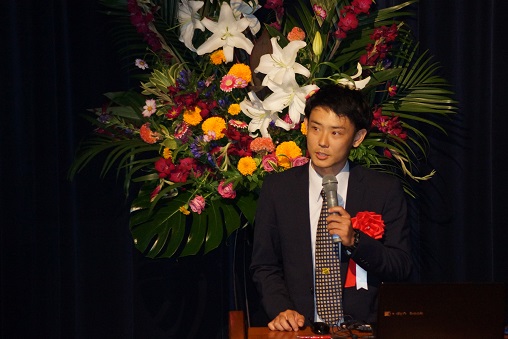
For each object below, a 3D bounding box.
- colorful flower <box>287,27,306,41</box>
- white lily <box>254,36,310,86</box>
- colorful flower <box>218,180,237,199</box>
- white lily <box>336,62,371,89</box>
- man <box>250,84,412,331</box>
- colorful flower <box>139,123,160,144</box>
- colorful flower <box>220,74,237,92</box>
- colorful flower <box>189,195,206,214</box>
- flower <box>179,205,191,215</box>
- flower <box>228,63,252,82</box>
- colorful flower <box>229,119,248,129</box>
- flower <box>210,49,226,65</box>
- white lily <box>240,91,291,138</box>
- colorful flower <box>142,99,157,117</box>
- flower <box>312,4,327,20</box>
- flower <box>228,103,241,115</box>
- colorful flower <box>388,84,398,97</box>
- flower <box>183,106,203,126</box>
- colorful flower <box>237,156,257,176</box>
[{"bbox_3d":[0.128,-0.406,12.750,0.060,0.048,0.045,0,2,0],"label":"colorful flower"},{"bbox_3d":[0.086,-0.324,12.700,0.168,0.150,0.120,1,2,21],"label":"white lily"},{"bbox_3d":[-0.078,0.060,12.400,0.053,0.053,0.044,0,-6,-9],"label":"colorful flower"},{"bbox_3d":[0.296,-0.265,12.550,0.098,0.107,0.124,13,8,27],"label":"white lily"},{"bbox_3d":[0.220,0.624,12.030,0.500,1.730,0.380,1,2,14],"label":"man"},{"bbox_3d":[-0.304,-0.106,12.450,0.050,0.065,0.059,0,1,-45],"label":"colorful flower"},{"bbox_3d":[-0.076,-0.257,12.650,0.048,0.054,0.030,0,2,6],"label":"colorful flower"},{"bbox_3d":[-0.168,0.104,12.600,0.054,0.059,0.050,0,2,9],"label":"colorful flower"},{"bbox_3d":[-0.207,0.120,12.600,0.036,0.033,0.028,0,2,6],"label":"flower"},{"bbox_3d":[-0.040,-0.280,12.450,0.071,0.065,0.044,0,-6,0],"label":"flower"},{"bbox_3d":[-0.045,-0.133,12.400,0.059,0.023,0.056,10,21,-10],"label":"colorful flower"},{"bbox_3d":[-0.105,-0.340,12.750,0.051,0.048,0.040,0,2,6],"label":"flower"},{"bbox_3d":[0.036,-0.164,12.600,0.152,0.143,0.120,1,2,24],"label":"white lily"},{"bbox_3d":[-0.308,-0.180,12.500,0.044,0.053,0.018,1,0,19],"label":"colorful flower"},{"bbox_3d":[0.200,-0.475,12.800,0.045,0.048,0.027,0,2,6],"label":"flower"},{"bbox_3d":[-0.057,-0.176,12.450,0.037,0.035,0.024,0,-6,0],"label":"flower"},{"bbox_3d":[0.414,-0.234,12.600,0.031,0.036,0.018,0,0,-11],"label":"colorful flower"},{"bbox_3d":[-0.179,-0.157,12.450,0.056,0.057,0.035,0,-6,9],"label":"flower"},{"bbox_3d":[-0.019,-0.010,12.350,0.055,0.055,0.035,0,-6,0],"label":"colorful flower"}]

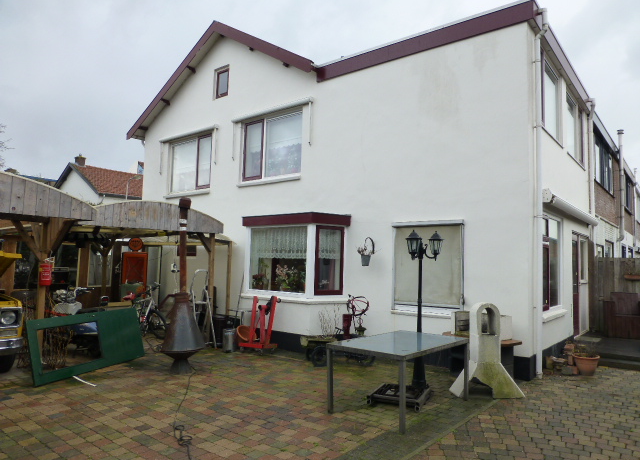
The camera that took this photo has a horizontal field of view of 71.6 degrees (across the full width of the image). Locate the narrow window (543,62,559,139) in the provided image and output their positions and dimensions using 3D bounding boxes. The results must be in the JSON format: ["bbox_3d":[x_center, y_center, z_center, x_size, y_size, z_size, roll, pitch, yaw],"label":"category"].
[{"bbox_3d":[4.301,-2.434,8.285,0.120,1.380,1.400,-2,-6,39],"label":"narrow window"}]

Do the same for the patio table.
[{"bbox_3d":[0.975,1.701,5.258,0.962,0.750,1.632,-1,-5,40],"label":"patio table"}]

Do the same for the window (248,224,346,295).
[{"bbox_3d":[-0.533,0.663,9.340,2.190,1.390,0.620,-2,-6,39],"label":"window"}]

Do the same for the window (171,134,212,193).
[{"bbox_3d":[-3.710,-1.832,12.619,2.038,1.536,0.130,-1,-5,40],"label":"window"}]

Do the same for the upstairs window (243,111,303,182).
[{"bbox_3d":[-1.166,-1.943,10.513,2.001,1.503,0.130,-1,-5,40],"label":"upstairs window"}]

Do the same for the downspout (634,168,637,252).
[{"bbox_3d":[13.994,-1.062,19.705,0.170,3.700,0.150,-2,-6,39],"label":"downspout"}]

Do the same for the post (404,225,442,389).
[{"bbox_3d":[1.359,1.034,5.848,0.500,2.080,0.380,3,-5,-15],"label":"post"}]

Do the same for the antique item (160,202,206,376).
[{"bbox_3d":[-1.978,0.801,6.574,0.650,2.550,0.650,2,-5,-6],"label":"antique item"}]

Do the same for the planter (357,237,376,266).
[{"bbox_3d":[0.897,0.415,8.562,0.300,0.560,0.220,-2,-6,39],"label":"planter"}]

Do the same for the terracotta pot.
[{"bbox_3d":[4.212,2.129,6.991,0.430,0.290,0.430,-1,-5,40],"label":"terracotta pot"}]

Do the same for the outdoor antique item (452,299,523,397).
[{"bbox_3d":[2.202,1.569,5.856,0.860,1.170,0.320,2,-3,-4],"label":"outdoor antique item"}]

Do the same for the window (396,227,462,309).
[{"bbox_3d":[1.884,0.638,7.839,1.310,1.550,0.120,-2,-6,39],"label":"window"}]

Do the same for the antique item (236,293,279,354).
[{"bbox_3d":[-1.113,1.713,8.162,0.580,1.000,0.480,-1,-5,40],"label":"antique item"}]

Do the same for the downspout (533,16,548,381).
[{"bbox_3d":[3.538,-0.664,7.031,0.210,5.900,0.110,-2,-6,39],"label":"downspout"}]

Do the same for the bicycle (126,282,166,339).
[{"bbox_3d":[-3.424,1.633,8.448,0.600,1.080,1.680,1,-4,14],"label":"bicycle"}]

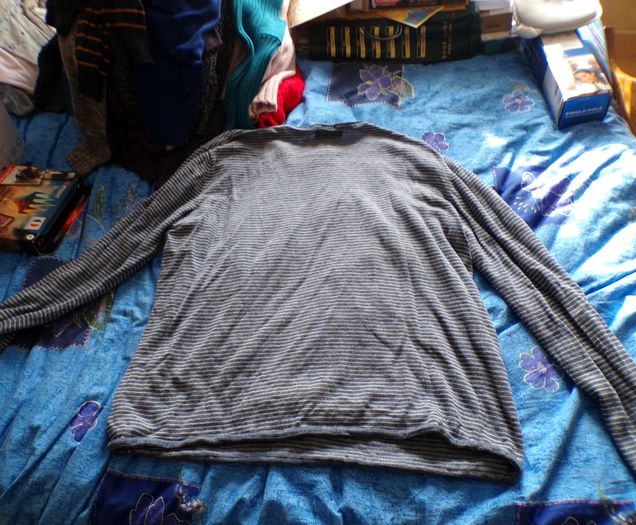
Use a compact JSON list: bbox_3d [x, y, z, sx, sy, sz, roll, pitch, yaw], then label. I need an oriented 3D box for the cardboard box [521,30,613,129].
[{"bbox_3d":[0.526,-0.418,1.035,0.086,0.079,0.280,-8,57,12],"label":"cardboard box"}]

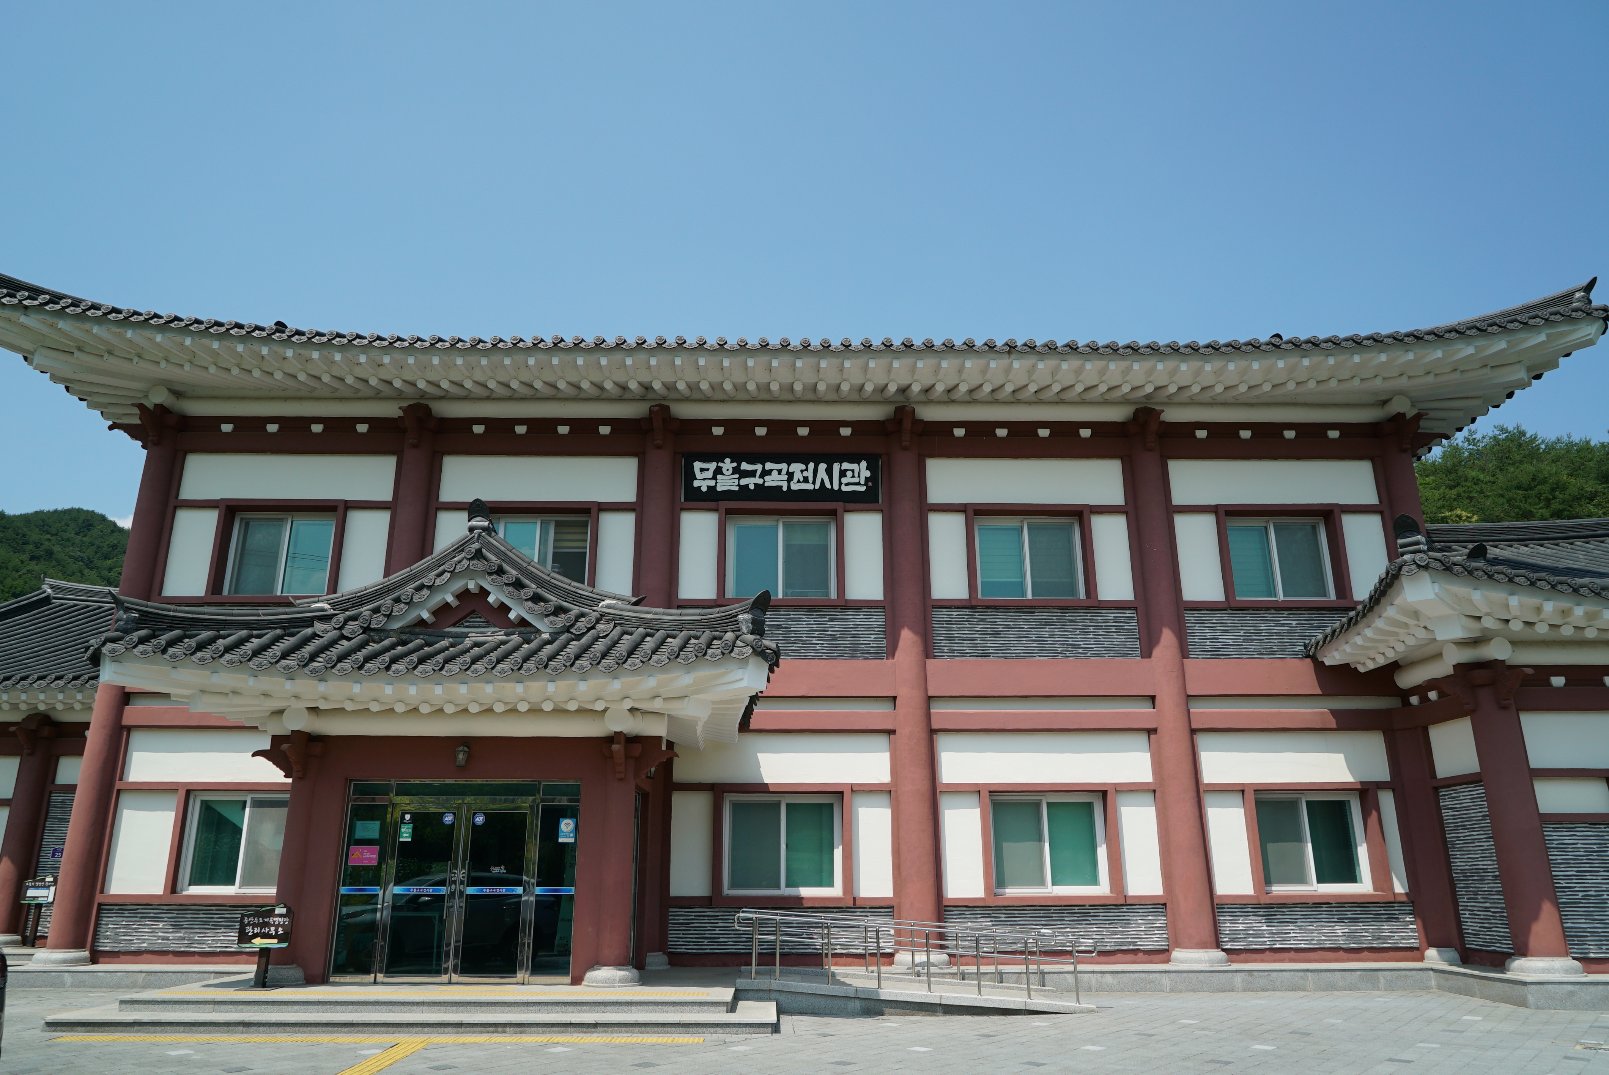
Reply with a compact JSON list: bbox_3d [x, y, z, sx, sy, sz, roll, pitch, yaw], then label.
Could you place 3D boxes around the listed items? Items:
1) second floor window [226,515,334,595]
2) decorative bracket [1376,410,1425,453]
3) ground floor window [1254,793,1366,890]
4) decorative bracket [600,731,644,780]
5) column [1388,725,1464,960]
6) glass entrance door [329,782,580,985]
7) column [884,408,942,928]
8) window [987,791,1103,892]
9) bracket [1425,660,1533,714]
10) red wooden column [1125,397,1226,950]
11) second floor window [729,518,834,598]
[{"bbox_3d":[-8.487,0.303,17.458,1.750,1.430,0.150,0,-18,-1],"label":"second floor window"},{"bbox_3d":[9.302,-1.665,16.801,0.560,0.620,0.600,0,-17,-1],"label":"decorative bracket"},{"bbox_3d":[7.505,4.501,15.848,1.627,1.426,0.130,0,-16,-1],"label":"ground floor window"},{"bbox_3d":[-2.308,2.724,13.423,0.530,0.620,0.580,0,-18,-1],"label":"decorative bracket"},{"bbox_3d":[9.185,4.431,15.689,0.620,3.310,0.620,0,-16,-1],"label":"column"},{"bbox_3d":[-4.291,4.224,13.285,2.940,2.410,0.180,0,-17,-1],"label":"glass entrance door"},{"bbox_3d":[1.595,1.904,15.875,0.540,8.050,0.540,0,-17,-1],"label":"column"},{"bbox_3d":[3.559,4.456,15.631,1.660,1.430,0.150,0,-17,-1],"label":"window"},{"bbox_3d":[9.323,2.006,14.808,1.220,0.660,1.070,0,-16,-1],"label":"bracket"},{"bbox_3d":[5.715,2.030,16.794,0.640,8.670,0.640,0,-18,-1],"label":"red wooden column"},{"bbox_3d":[-0.359,0.287,16.811,1.670,1.330,0.150,0,-17,-1],"label":"second floor window"}]

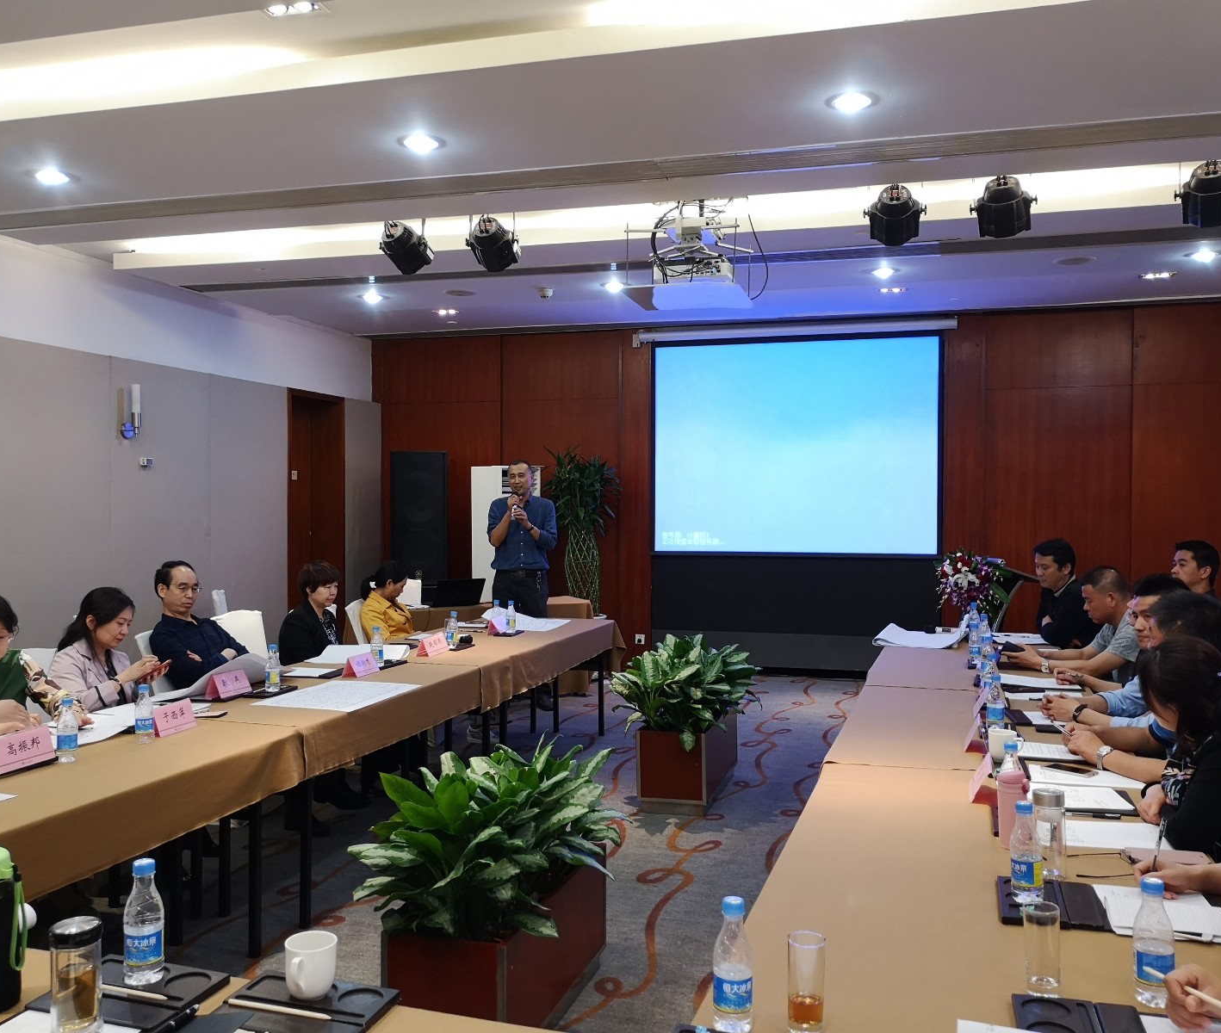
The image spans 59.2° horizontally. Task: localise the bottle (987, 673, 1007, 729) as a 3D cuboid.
[{"bbox_3d":[1.313,0.625,3.649,0.058,0.183,0.058,1,1,18],"label":"bottle"}]

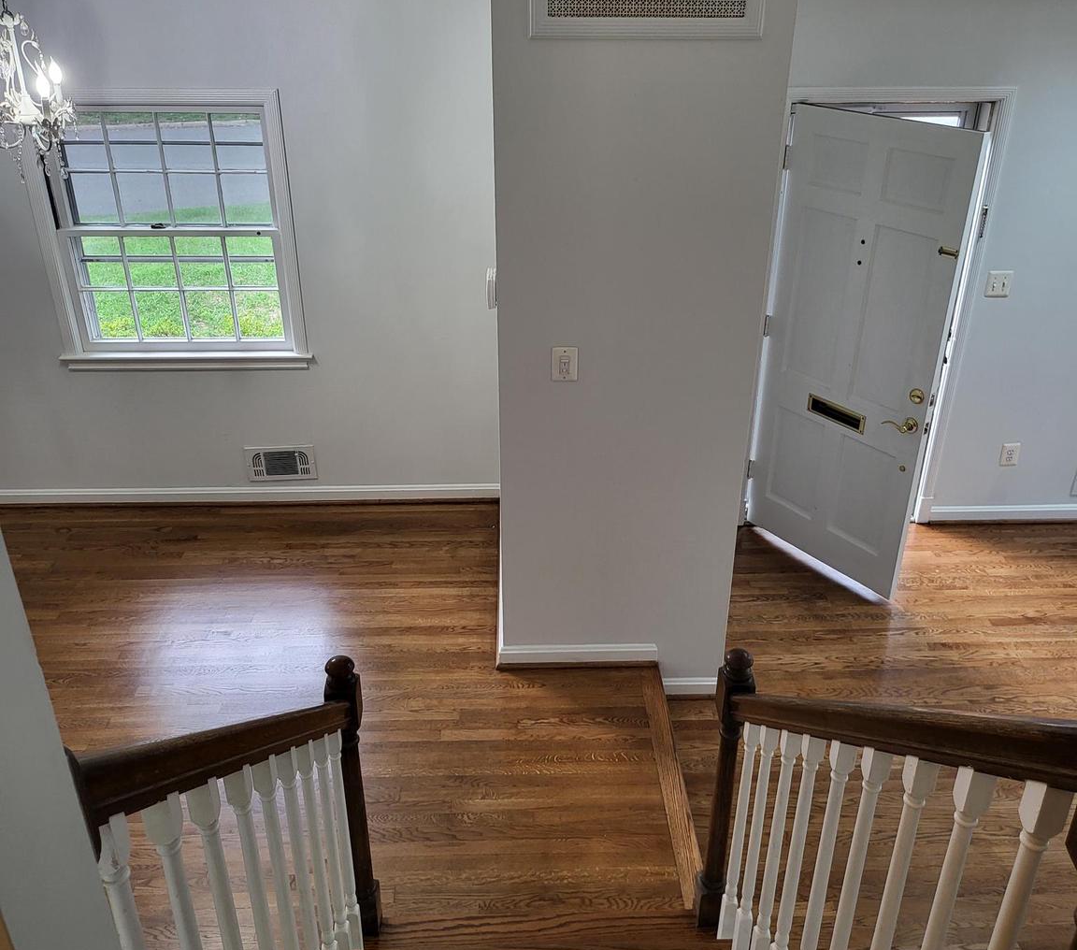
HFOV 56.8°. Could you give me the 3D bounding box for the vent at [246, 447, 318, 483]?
[{"bbox_3d":[-1.280,-0.054,4.959,0.341,0.189,0.025,-1,27,-2],"label":"vent"}]

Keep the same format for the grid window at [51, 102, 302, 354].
[{"bbox_3d":[-1.631,-1.082,4.455,1.001,1.113,0.090,-1,27,-2],"label":"grid window"}]

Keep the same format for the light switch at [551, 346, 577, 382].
[{"bbox_3d":[0.089,-0.364,3.299,0.086,0.125,0.015,-1,27,-2],"label":"light switch"}]

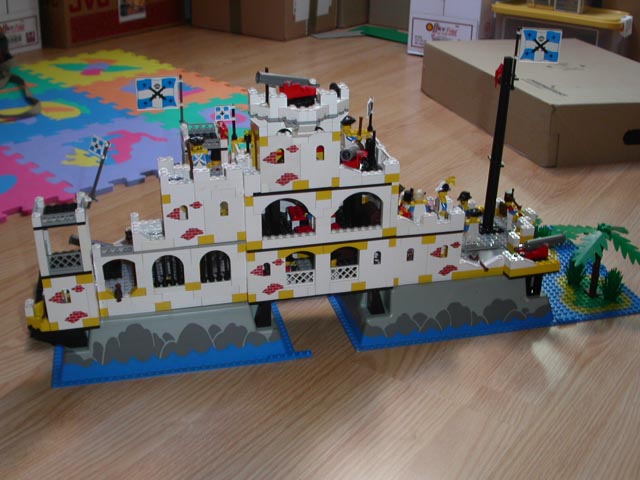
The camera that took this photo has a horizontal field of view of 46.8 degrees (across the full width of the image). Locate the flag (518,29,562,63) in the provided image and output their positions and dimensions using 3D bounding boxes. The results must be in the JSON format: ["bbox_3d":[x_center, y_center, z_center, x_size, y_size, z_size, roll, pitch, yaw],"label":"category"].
[{"bbox_3d":[0.242,-0.213,0.812,0.047,0.034,0.006,5,25,9],"label":"flag"}]

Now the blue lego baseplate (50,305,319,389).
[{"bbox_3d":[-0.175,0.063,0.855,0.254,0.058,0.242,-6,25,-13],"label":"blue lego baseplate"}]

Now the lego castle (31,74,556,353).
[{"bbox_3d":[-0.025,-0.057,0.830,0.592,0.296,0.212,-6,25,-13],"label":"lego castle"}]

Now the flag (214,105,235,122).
[{"bbox_3d":[-0.095,-0.126,0.738,0.020,0.015,0.004,-3,25,-9],"label":"flag"}]

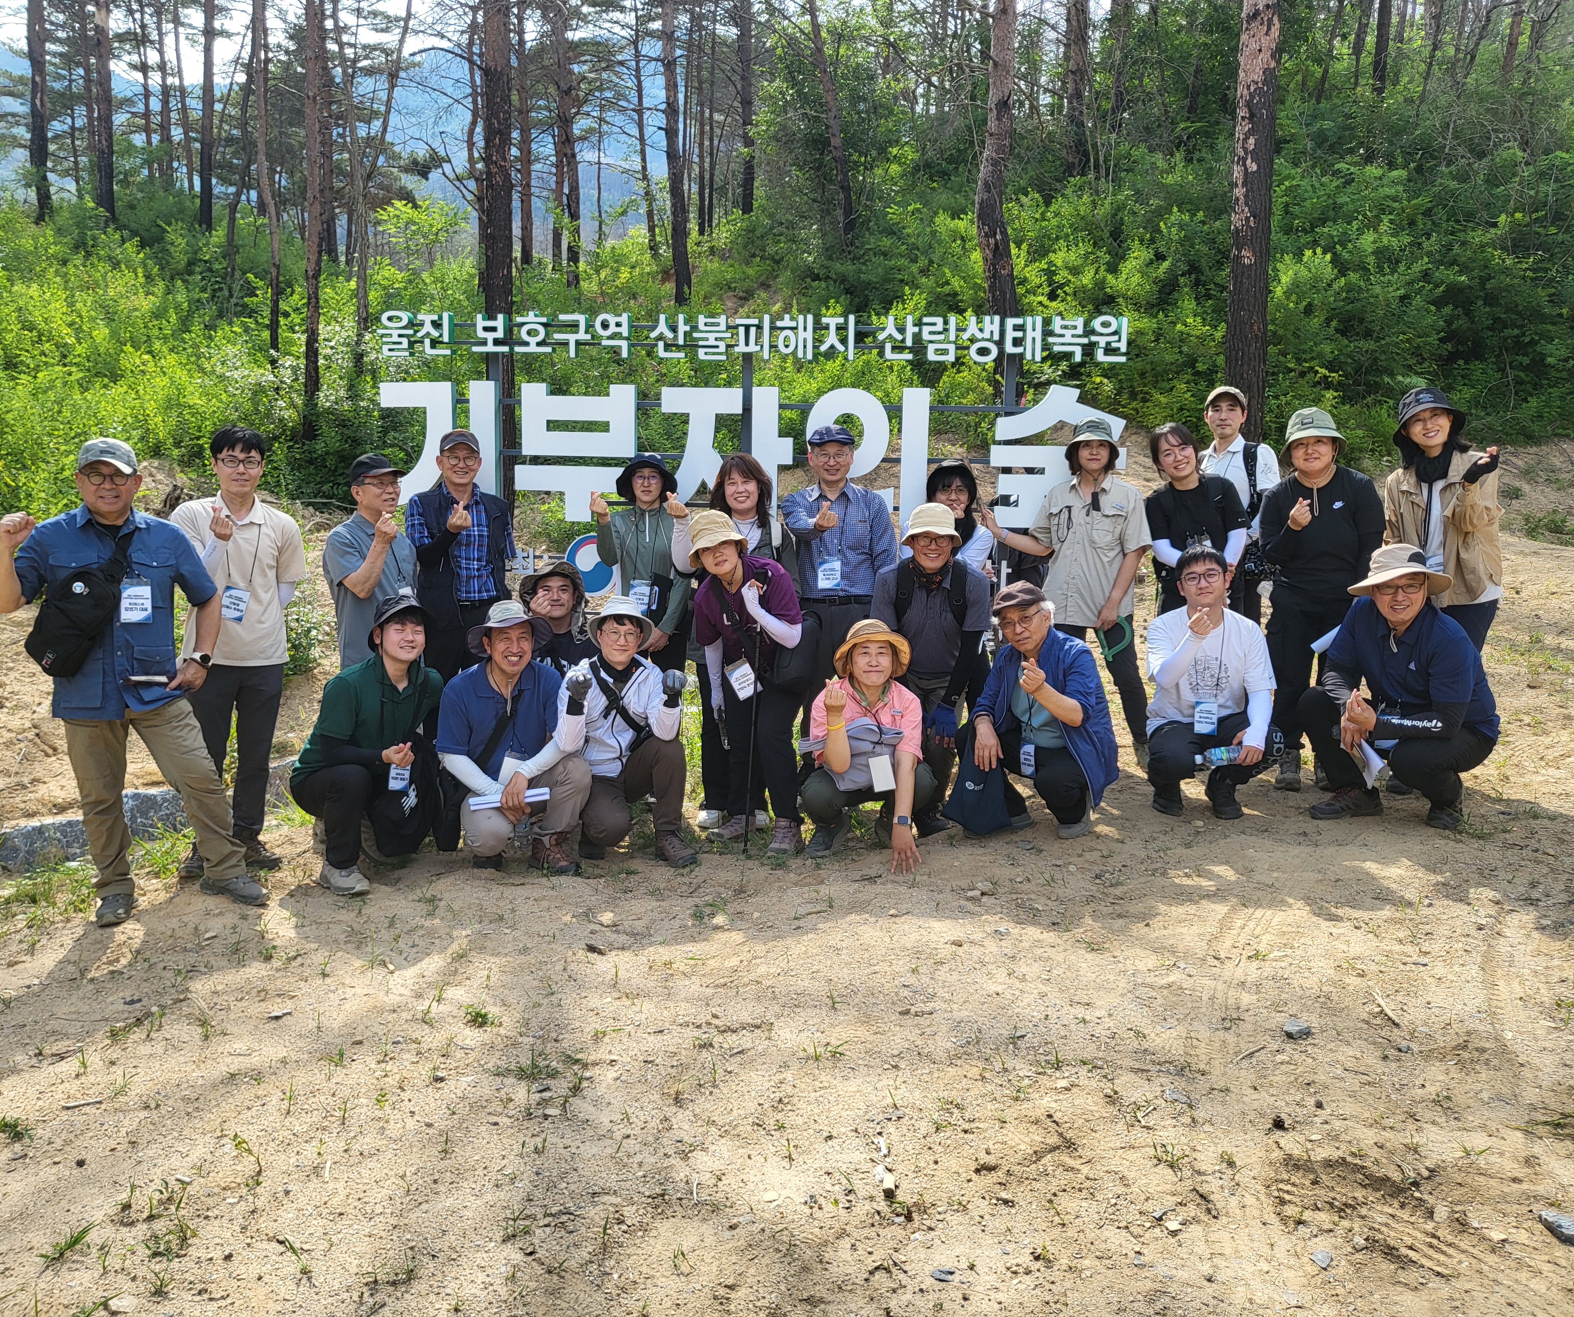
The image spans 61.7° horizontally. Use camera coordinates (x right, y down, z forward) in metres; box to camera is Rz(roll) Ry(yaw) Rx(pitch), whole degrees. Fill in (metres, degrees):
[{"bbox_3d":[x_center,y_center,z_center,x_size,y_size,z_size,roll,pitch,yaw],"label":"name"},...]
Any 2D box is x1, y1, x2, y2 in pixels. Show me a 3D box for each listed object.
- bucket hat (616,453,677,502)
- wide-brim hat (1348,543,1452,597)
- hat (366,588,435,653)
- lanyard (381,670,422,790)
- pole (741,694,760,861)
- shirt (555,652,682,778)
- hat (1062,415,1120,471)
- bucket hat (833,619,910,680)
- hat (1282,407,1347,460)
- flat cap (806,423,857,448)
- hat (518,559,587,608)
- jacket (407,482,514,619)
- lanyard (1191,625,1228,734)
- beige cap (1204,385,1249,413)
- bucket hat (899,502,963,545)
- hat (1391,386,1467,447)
[{"bbox_3d":[-0.610,-0.796,5.750,0.270,0.195,0.290,0,10,-3],"label":"bucket hat"},{"bbox_3d":[2.247,-0.328,4.850,0.355,0.170,0.370,-3,3,27],"label":"wide-brim hat"},{"bbox_3d":[-1.453,-0.148,4.930,0.255,0.195,0.280,-6,-4,-26],"label":"hat"},{"bbox_3d":[-1.445,0.271,4.950,0.140,0.440,0.110,-7,16,-30],"label":"lanyard"},{"bbox_3d":[-0.131,0.219,5.165,0.050,1.130,0.050,3,9,0],"label":"pole"},{"bbox_3d":[-0.649,0.220,5.030,0.490,0.470,0.360,0,8,-3],"label":"shirt"},{"bbox_3d":[1.385,-0.989,6.000,0.270,0.180,0.285,1,3,12],"label":"hat"},{"bbox_3d":[0.317,-0.039,4.950,0.290,0.185,0.300,1,-8,2],"label":"bucket hat"},{"bbox_3d":[2.314,-0.998,5.800,0.270,0.195,0.290,0,9,23],"label":"hat"},{"bbox_3d":[0.193,-0.963,5.700,0.200,0.115,0.260,1,4,5],"label":"flat cap"},{"bbox_3d":[-0.978,-0.312,5.500,0.275,0.175,0.295,1,0,-5],"label":"hat"},{"bbox_3d":[-1.388,-0.447,5.620,0.460,0.590,0.300,-1,8,-12],"label":"jacket"},{"bbox_3d":[1.650,0.062,5.150,0.150,0.470,0.110,2,1,14],"label":"lanyard"},{"bbox_3d":[2.069,-1.226,6.200,0.185,0.120,0.260,2,6,18],"label":"beige cap"},{"bbox_3d":[0.588,-0.548,5.380,0.250,0.155,0.265,1,0,3],"label":"bucket hat"},{"bbox_3d":[2.699,-1.019,5.550,0.300,0.160,0.310,-14,2,23],"label":"hat"}]

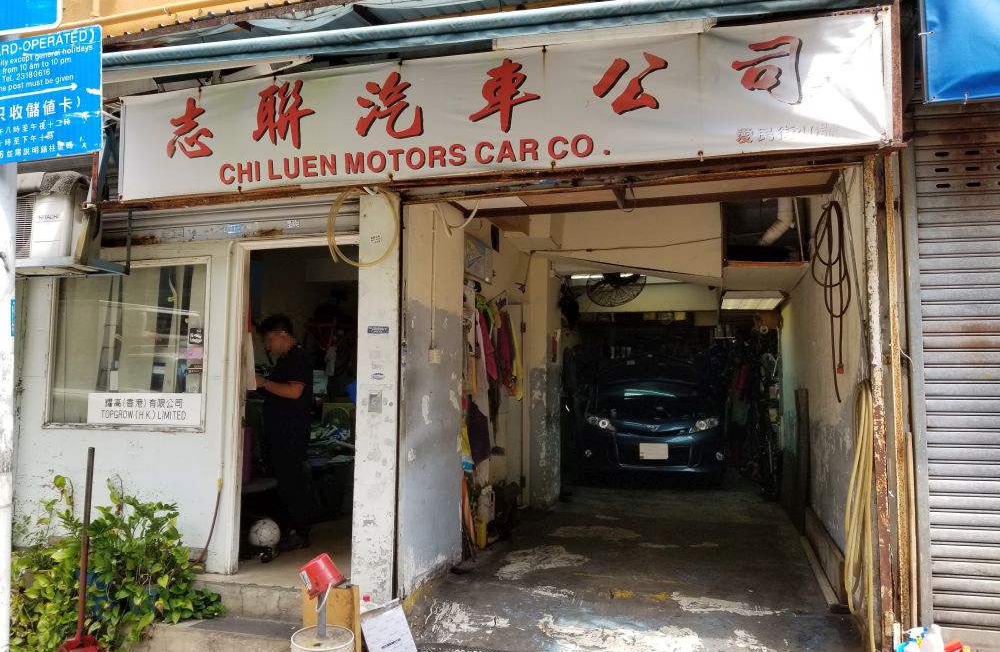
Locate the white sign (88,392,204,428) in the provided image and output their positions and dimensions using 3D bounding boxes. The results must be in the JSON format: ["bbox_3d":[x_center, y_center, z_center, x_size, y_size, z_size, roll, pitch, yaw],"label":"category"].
[{"bbox_3d":[-2.348,0.548,4.968,0.900,0.205,0.020,-1,-5,16],"label":"white sign"}]

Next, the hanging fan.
[{"bbox_3d":[1.218,-0.517,7.967,0.640,0.640,0.360,1,33,-7],"label":"hanging fan"}]

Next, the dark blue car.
[{"bbox_3d":[2.348,1.280,11.205,1.740,1.590,4.550,-1,-5,13],"label":"dark blue car"}]

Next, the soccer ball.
[{"bbox_3d":[-1.680,1.491,5.370,0.220,0.220,0.220,0,-5,0],"label":"soccer ball"}]

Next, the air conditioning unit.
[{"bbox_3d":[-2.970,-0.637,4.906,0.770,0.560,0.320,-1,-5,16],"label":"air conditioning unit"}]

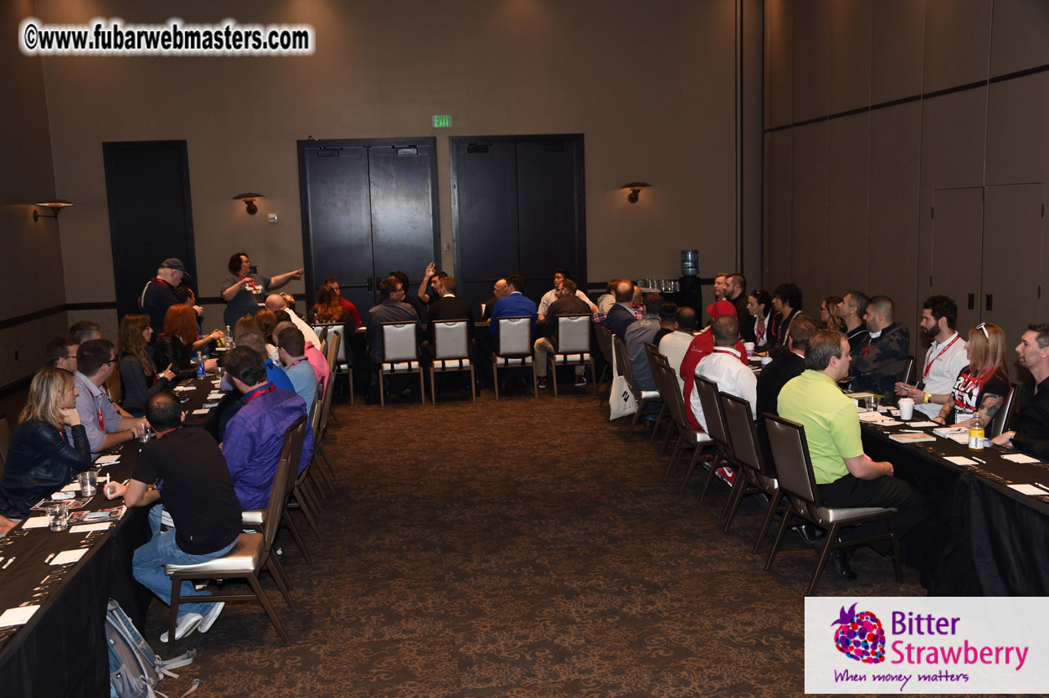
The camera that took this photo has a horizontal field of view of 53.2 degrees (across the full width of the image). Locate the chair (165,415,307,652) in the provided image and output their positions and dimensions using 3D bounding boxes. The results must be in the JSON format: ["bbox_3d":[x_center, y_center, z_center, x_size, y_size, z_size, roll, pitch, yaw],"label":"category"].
[{"bbox_3d":[-1.465,0.988,5.323,0.600,0.930,0.460,-3,8,-6],"label":"chair"}]

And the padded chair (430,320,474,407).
[{"bbox_3d":[-0.801,0.098,11.700,0.460,0.930,0.600,-2,8,-4],"label":"padded chair"}]

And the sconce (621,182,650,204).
[{"bbox_3d":[1.712,-2.385,16.062,0.460,0.330,0.480,-3,8,-7],"label":"sconce"}]

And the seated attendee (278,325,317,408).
[{"bbox_3d":[-1.872,0.504,7.765,0.720,1.320,0.500,-1,8,8],"label":"seated attendee"}]

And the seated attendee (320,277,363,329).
[{"bbox_3d":[-2.229,-0.208,12.833,0.580,1.300,0.720,-3,8,-11],"label":"seated attendee"}]

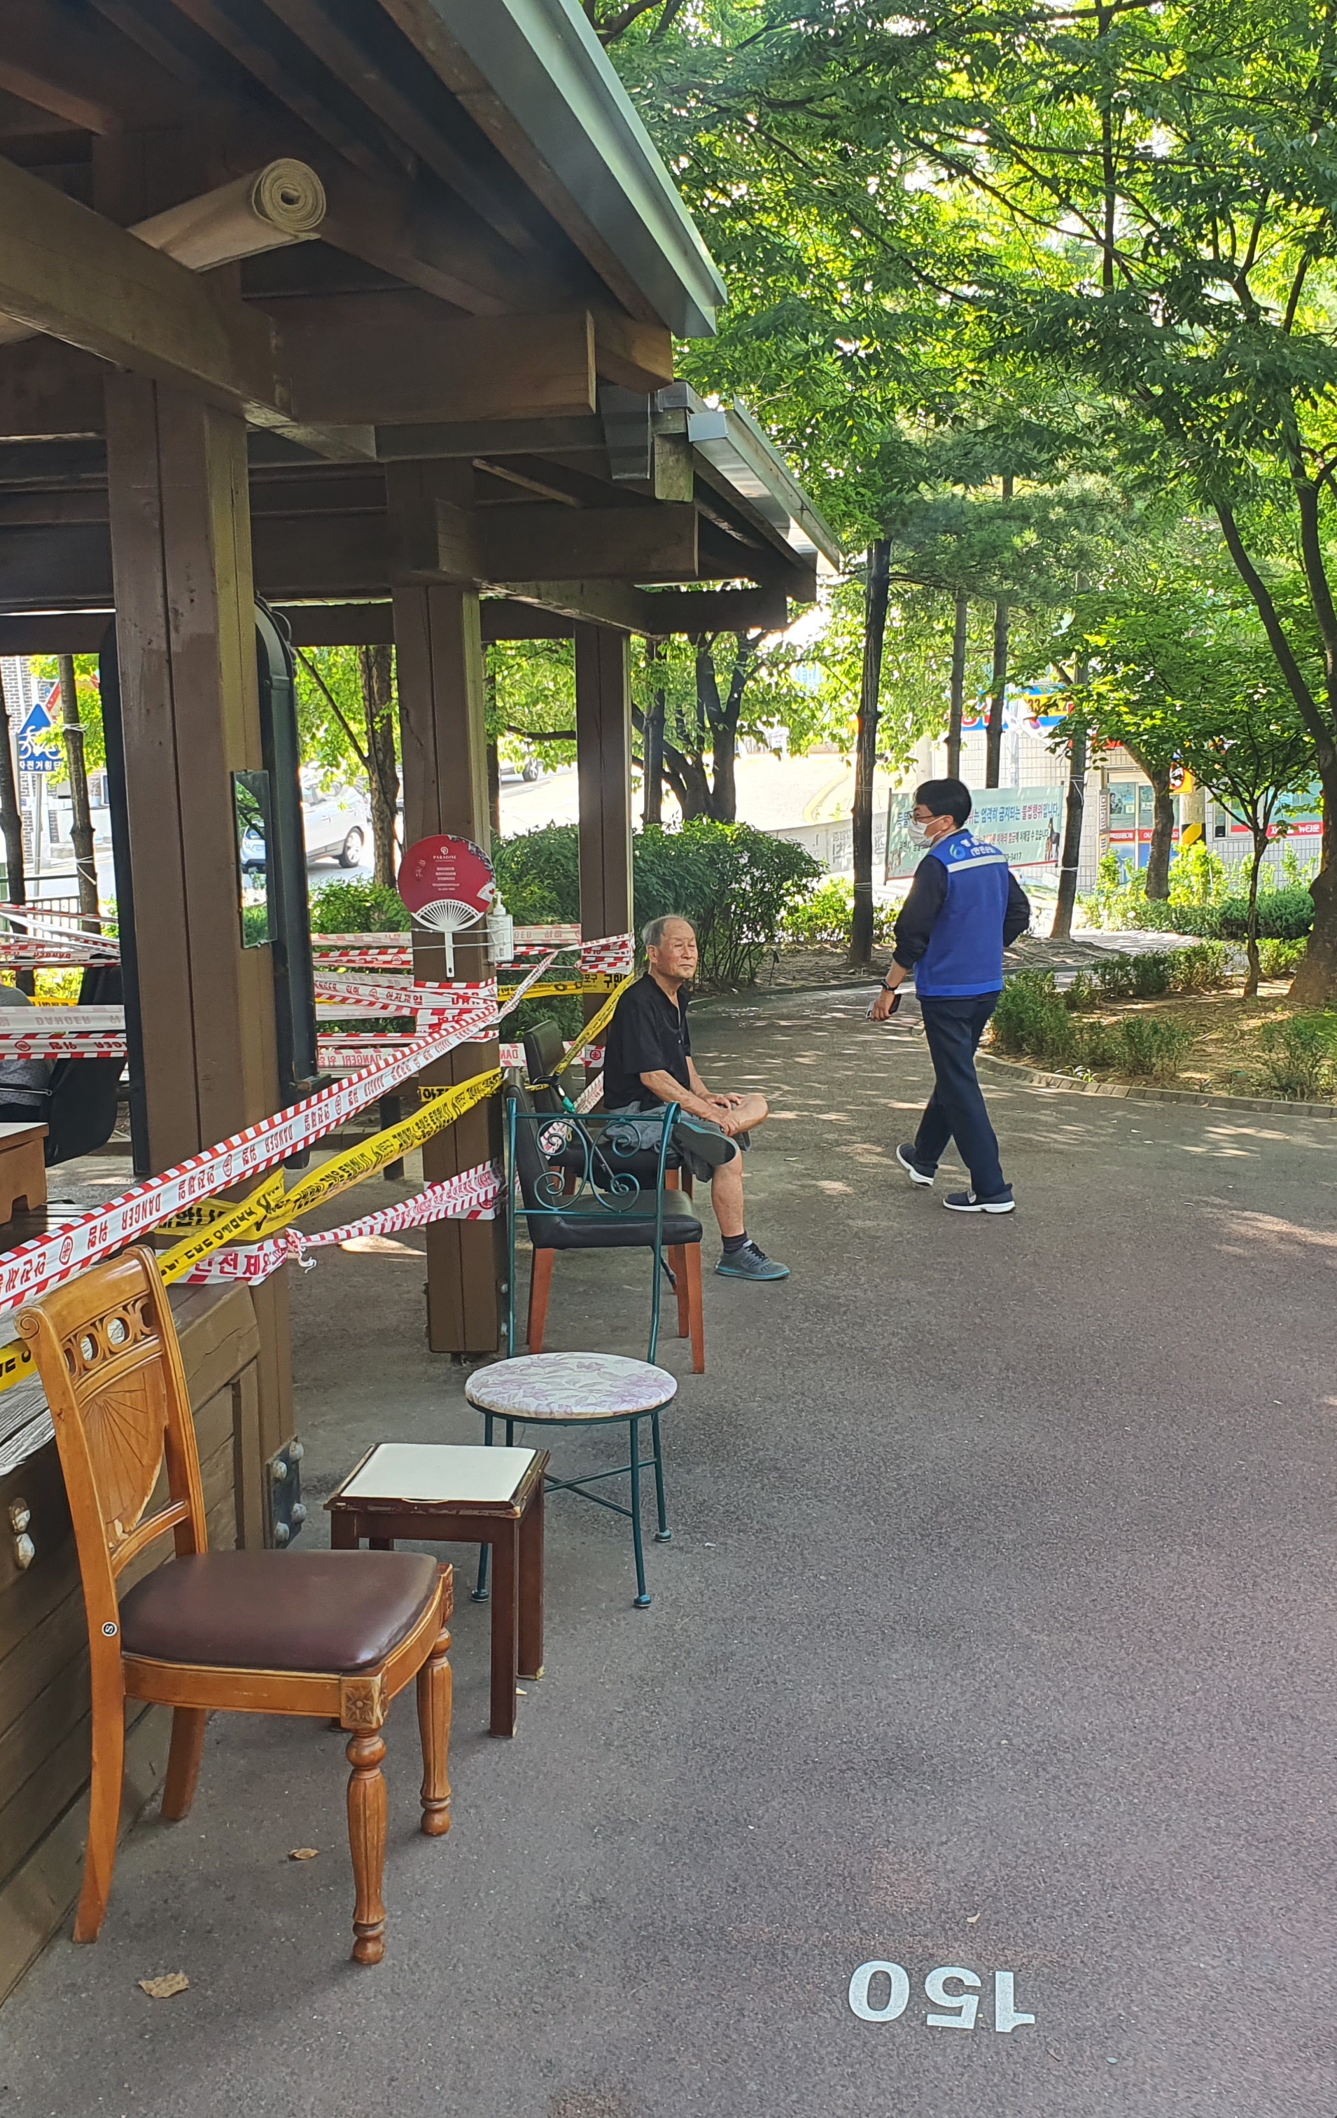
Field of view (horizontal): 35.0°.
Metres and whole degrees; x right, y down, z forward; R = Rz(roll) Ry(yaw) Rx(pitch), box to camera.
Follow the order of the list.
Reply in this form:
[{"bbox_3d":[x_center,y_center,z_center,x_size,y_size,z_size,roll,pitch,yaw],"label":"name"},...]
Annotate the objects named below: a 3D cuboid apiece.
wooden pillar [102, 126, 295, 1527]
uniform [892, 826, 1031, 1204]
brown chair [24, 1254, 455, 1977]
[{"bbox_3d":[-1.021,-0.397,4.712,0.205,3.030,0.210,0,8,8],"label":"wooden pillar"},{"bbox_3d":[1.203,-0.152,8.548,0.500,1.440,0.420,-8,11,-38],"label":"uniform"},{"bbox_3d":[-0.657,0.839,3.372,0.540,1.010,0.460,0,9,9],"label":"brown chair"}]

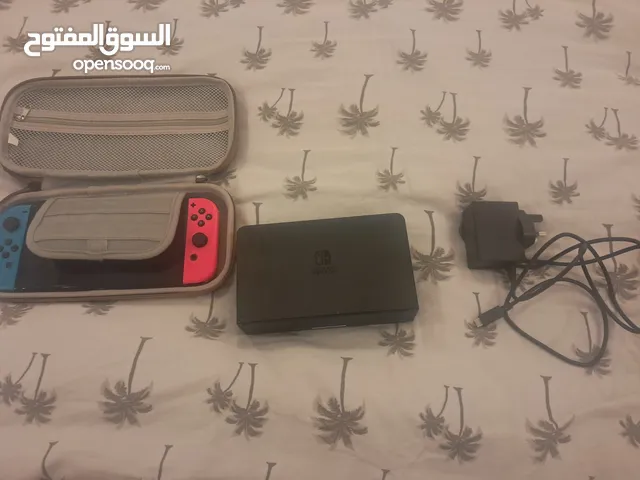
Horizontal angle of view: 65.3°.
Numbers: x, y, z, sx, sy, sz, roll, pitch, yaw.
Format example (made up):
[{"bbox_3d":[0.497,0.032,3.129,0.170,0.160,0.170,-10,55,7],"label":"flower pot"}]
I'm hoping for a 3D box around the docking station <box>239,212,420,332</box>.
[{"bbox_3d":[0.006,0.036,0.519,0.173,0.052,0.104,-5,66,1],"label":"docking station"}]

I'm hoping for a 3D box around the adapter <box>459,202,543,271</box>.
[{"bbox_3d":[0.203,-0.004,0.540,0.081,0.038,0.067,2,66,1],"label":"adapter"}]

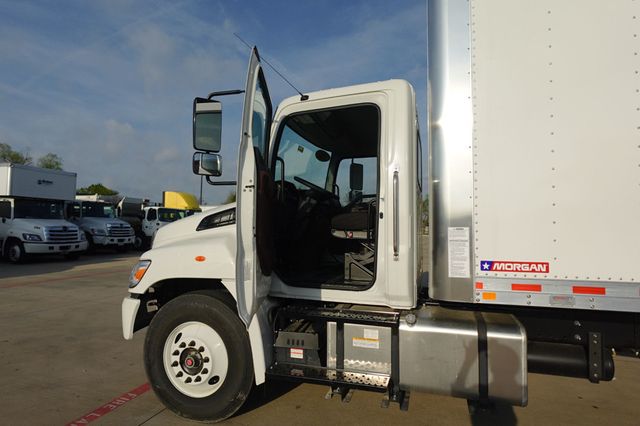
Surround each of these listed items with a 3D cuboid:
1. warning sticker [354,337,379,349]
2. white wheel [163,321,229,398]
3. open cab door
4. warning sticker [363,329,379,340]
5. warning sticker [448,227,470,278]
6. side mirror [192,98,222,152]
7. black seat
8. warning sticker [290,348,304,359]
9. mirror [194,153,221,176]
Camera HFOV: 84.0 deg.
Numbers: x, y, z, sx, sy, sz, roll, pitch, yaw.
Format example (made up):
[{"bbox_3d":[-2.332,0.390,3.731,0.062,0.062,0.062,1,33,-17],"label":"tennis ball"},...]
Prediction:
[{"bbox_3d":[0.339,0.957,2.605,0.193,0.064,0.003,-1,-3,17],"label":"warning sticker"},{"bbox_3d":[-0.978,1.165,2.872,0.600,0.600,0.220,-1,-3,17],"label":"white wheel"},{"bbox_3d":[-0.340,-0.118,2.317,0.140,1.481,0.904,0,-2,3],"label":"open cab door"},{"bbox_3d":[0.377,0.886,2.596,0.103,0.068,0.003,-1,-3,17],"label":"warning sticker"},{"bbox_3d":[0.843,0.240,2.149,0.119,0.303,0.003,-1,-3,17],"label":"warning sticker"},{"bbox_3d":[-0.801,-0.623,2.530,0.190,0.375,0.090,2,-3,-30],"label":"side mirror"},{"bbox_3d":[0.466,-0.090,3.071,0.600,0.740,0.520,-1,-3,17],"label":"black seat"},{"bbox_3d":[-0.174,1.082,2.732,0.104,0.074,0.003,-1,-3,17],"label":"warning sticker"},{"bbox_3d":[-0.801,-0.344,2.530,0.190,0.170,0.090,2,-3,-30],"label":"mirror"}]

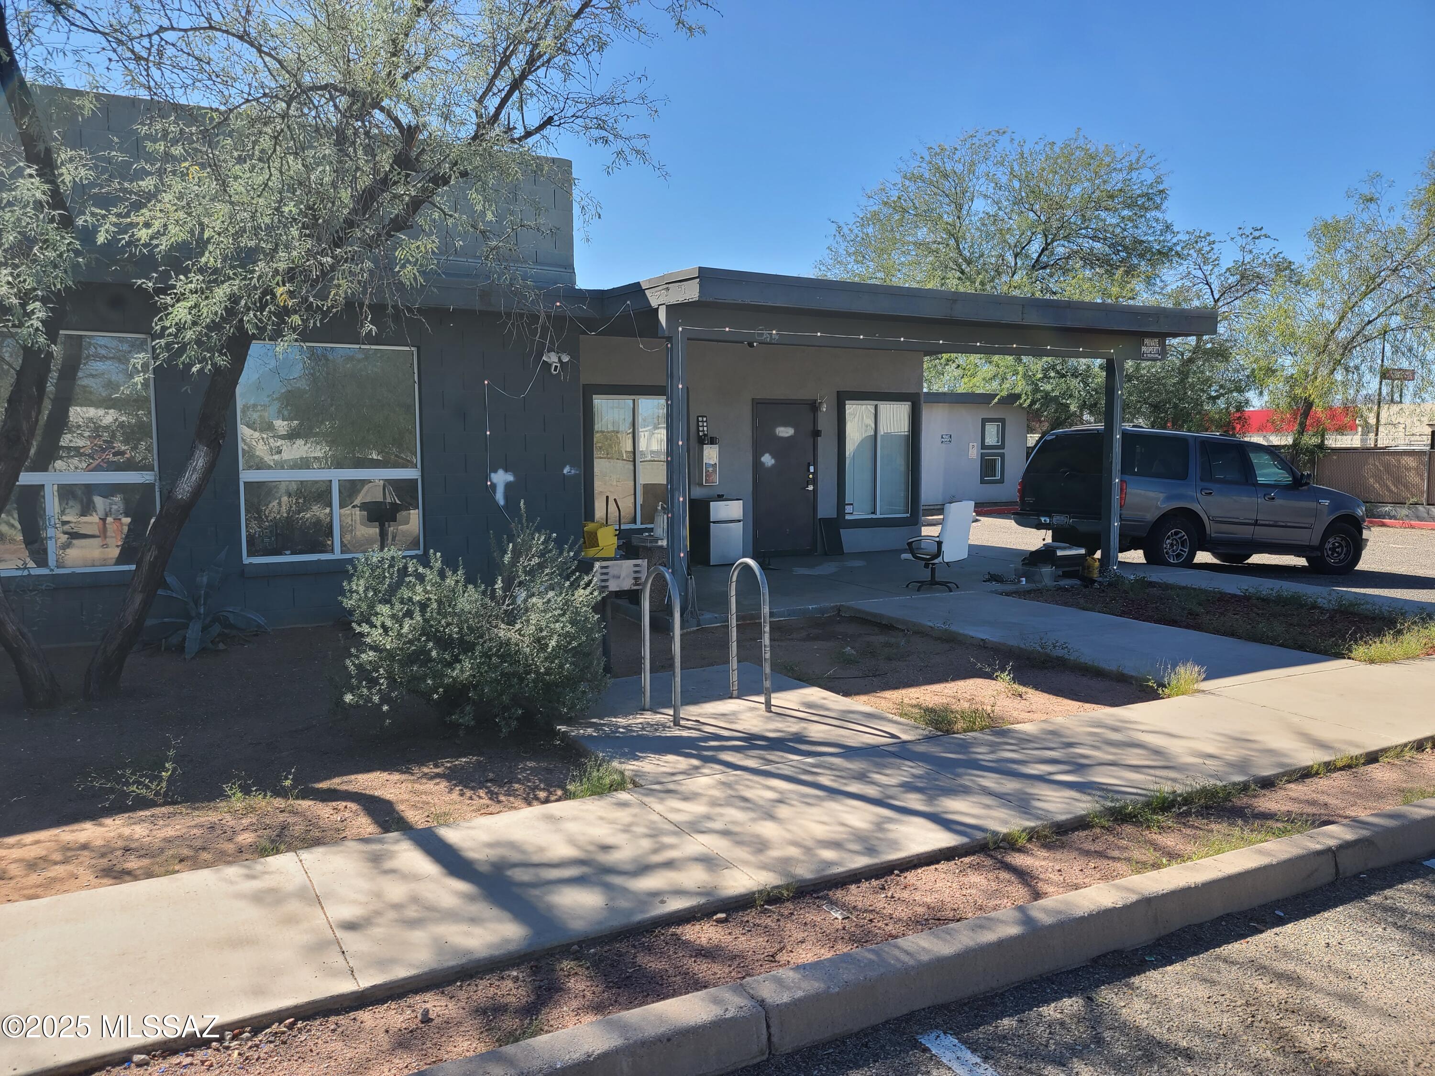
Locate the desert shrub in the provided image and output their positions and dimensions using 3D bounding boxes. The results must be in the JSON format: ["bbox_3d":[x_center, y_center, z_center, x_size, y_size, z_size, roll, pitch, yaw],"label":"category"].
[{"bbox_3d":[-1.528,0.453,6.432,1.530,1.222,1.350,-1,5,-13],"label":"desert shrub"}]

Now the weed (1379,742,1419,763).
[{"bbox_3d":[3.577,1.118,5.465,0.294,0.085,0.110,-3,5,-27],"label":"weed"}]

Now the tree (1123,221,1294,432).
[{"bbox_3d":[12.029,-4.029,25.809,4.057,7.169,3.900,2,5,25],"label":"tree"}]

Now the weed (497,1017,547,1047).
[{"bbox_3d":[-0.538,1.334,2.850,0.120,0.055,0.075,-3,6,-27],"label":"weed"}]

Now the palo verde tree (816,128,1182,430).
[{"bbox_3d":[7.338,-5.603,27.434,9.364,10.066,8.500,1,5,15],"label":"palo verde tree"}]

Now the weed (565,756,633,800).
[{"bbox_3d":[-0.573,1.121,4.966,0.300,0.135,0.220,-3,6,-27],"label":"weed"}]

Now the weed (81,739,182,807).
[{"bbox_3d":[-2.756,1.077,4.865,0.450,0.247,0.330,-3,5,-30],"label":"weed"}]

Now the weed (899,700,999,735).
[{"bbox_3d":[1.401,1.025,6.088,0.460,0.115,0.360,-3,6,-27],"label":"weed"}]

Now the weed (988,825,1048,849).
[{"bbox_3d":[1.257,1.237,4.311,0.250,0.080,0.090,-3,6,-27],"label":"weed"}]

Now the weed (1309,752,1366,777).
[{"bbox_3d":[3.165,1.137,5.286,0.360,0.095,0.090,-3,6,-27],"label":"weed"}]

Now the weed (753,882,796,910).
[{"bbox_3d":[0.204,1.279,3.759,0.164,0.075,0.075,-3,5,-27],"label":"weed"}]

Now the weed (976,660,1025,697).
[{"bbox_3d":[1.917,0.918,6.956,0.320,0.176,0.280,1,5,16],"label":"weed"}]

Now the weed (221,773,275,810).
[{"bbox_3d":[-2.142,1.160,4.730,0.190,0.110,0.170,-3,6,-27],"label":"weed"}]

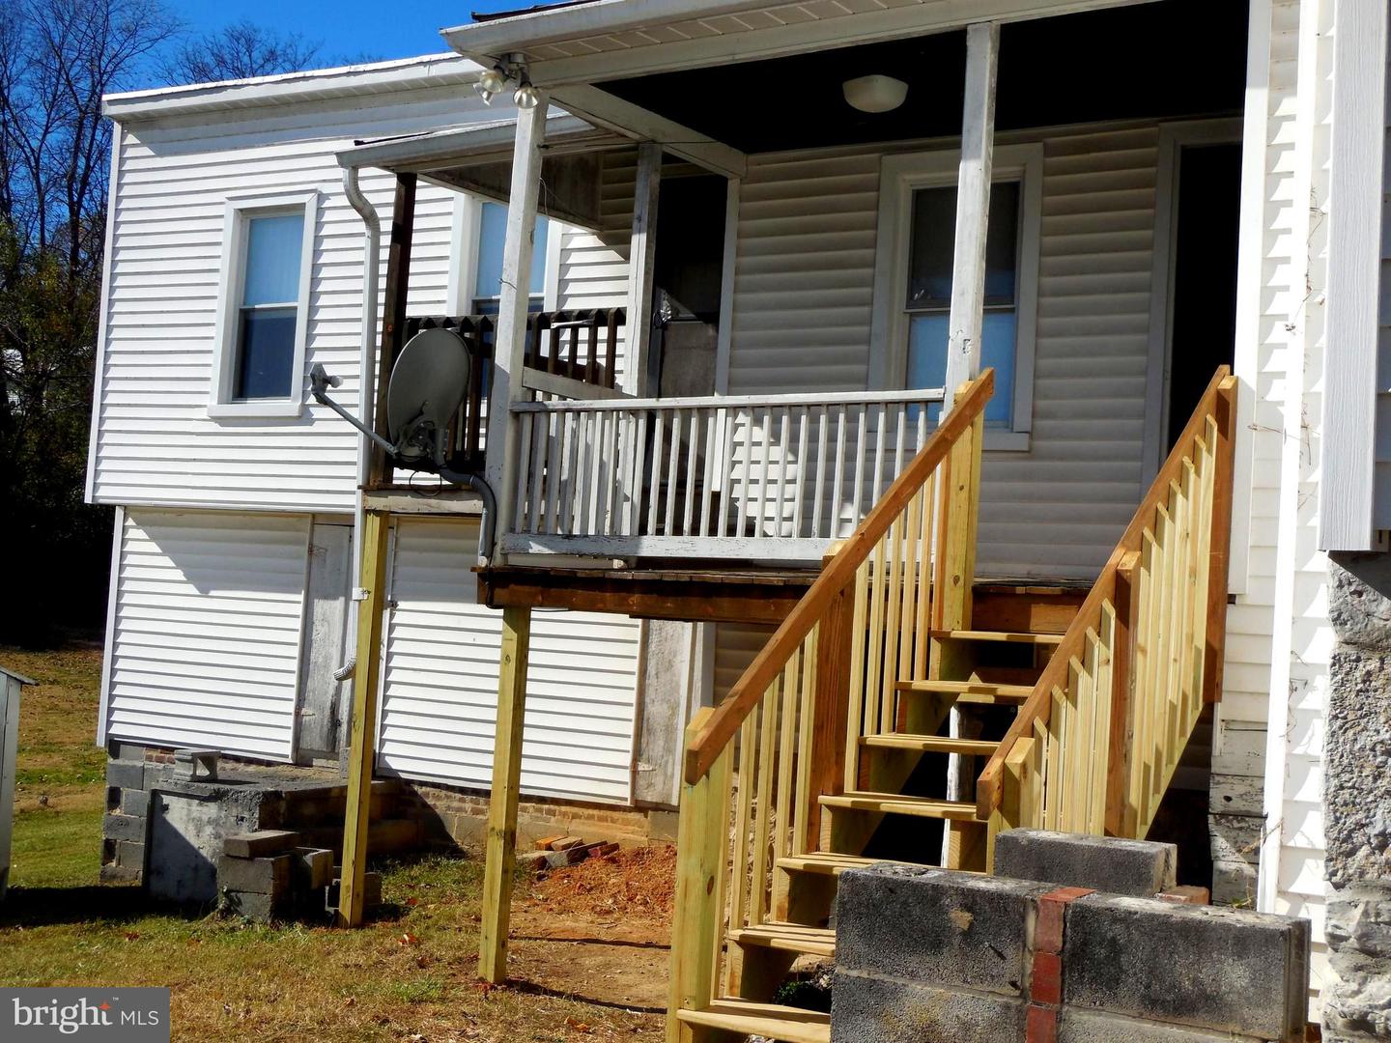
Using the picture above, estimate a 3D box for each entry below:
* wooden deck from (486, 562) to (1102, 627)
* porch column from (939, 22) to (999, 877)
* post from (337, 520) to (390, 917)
[{"bbox_3d":[0.972,0.406,8.104,3.340,0.190,2.000,1,-4,34],"label":"wooden deck"},{"bbox_3d":[1.012,-0.331,7.028,0.090,3.200,0.090,1,-4,34],"label":"porch column"},{"bbox_3d":[-1.844,1.083,10.285,0.090,2.330,0.090,1,-4,34],"label":"post"}]

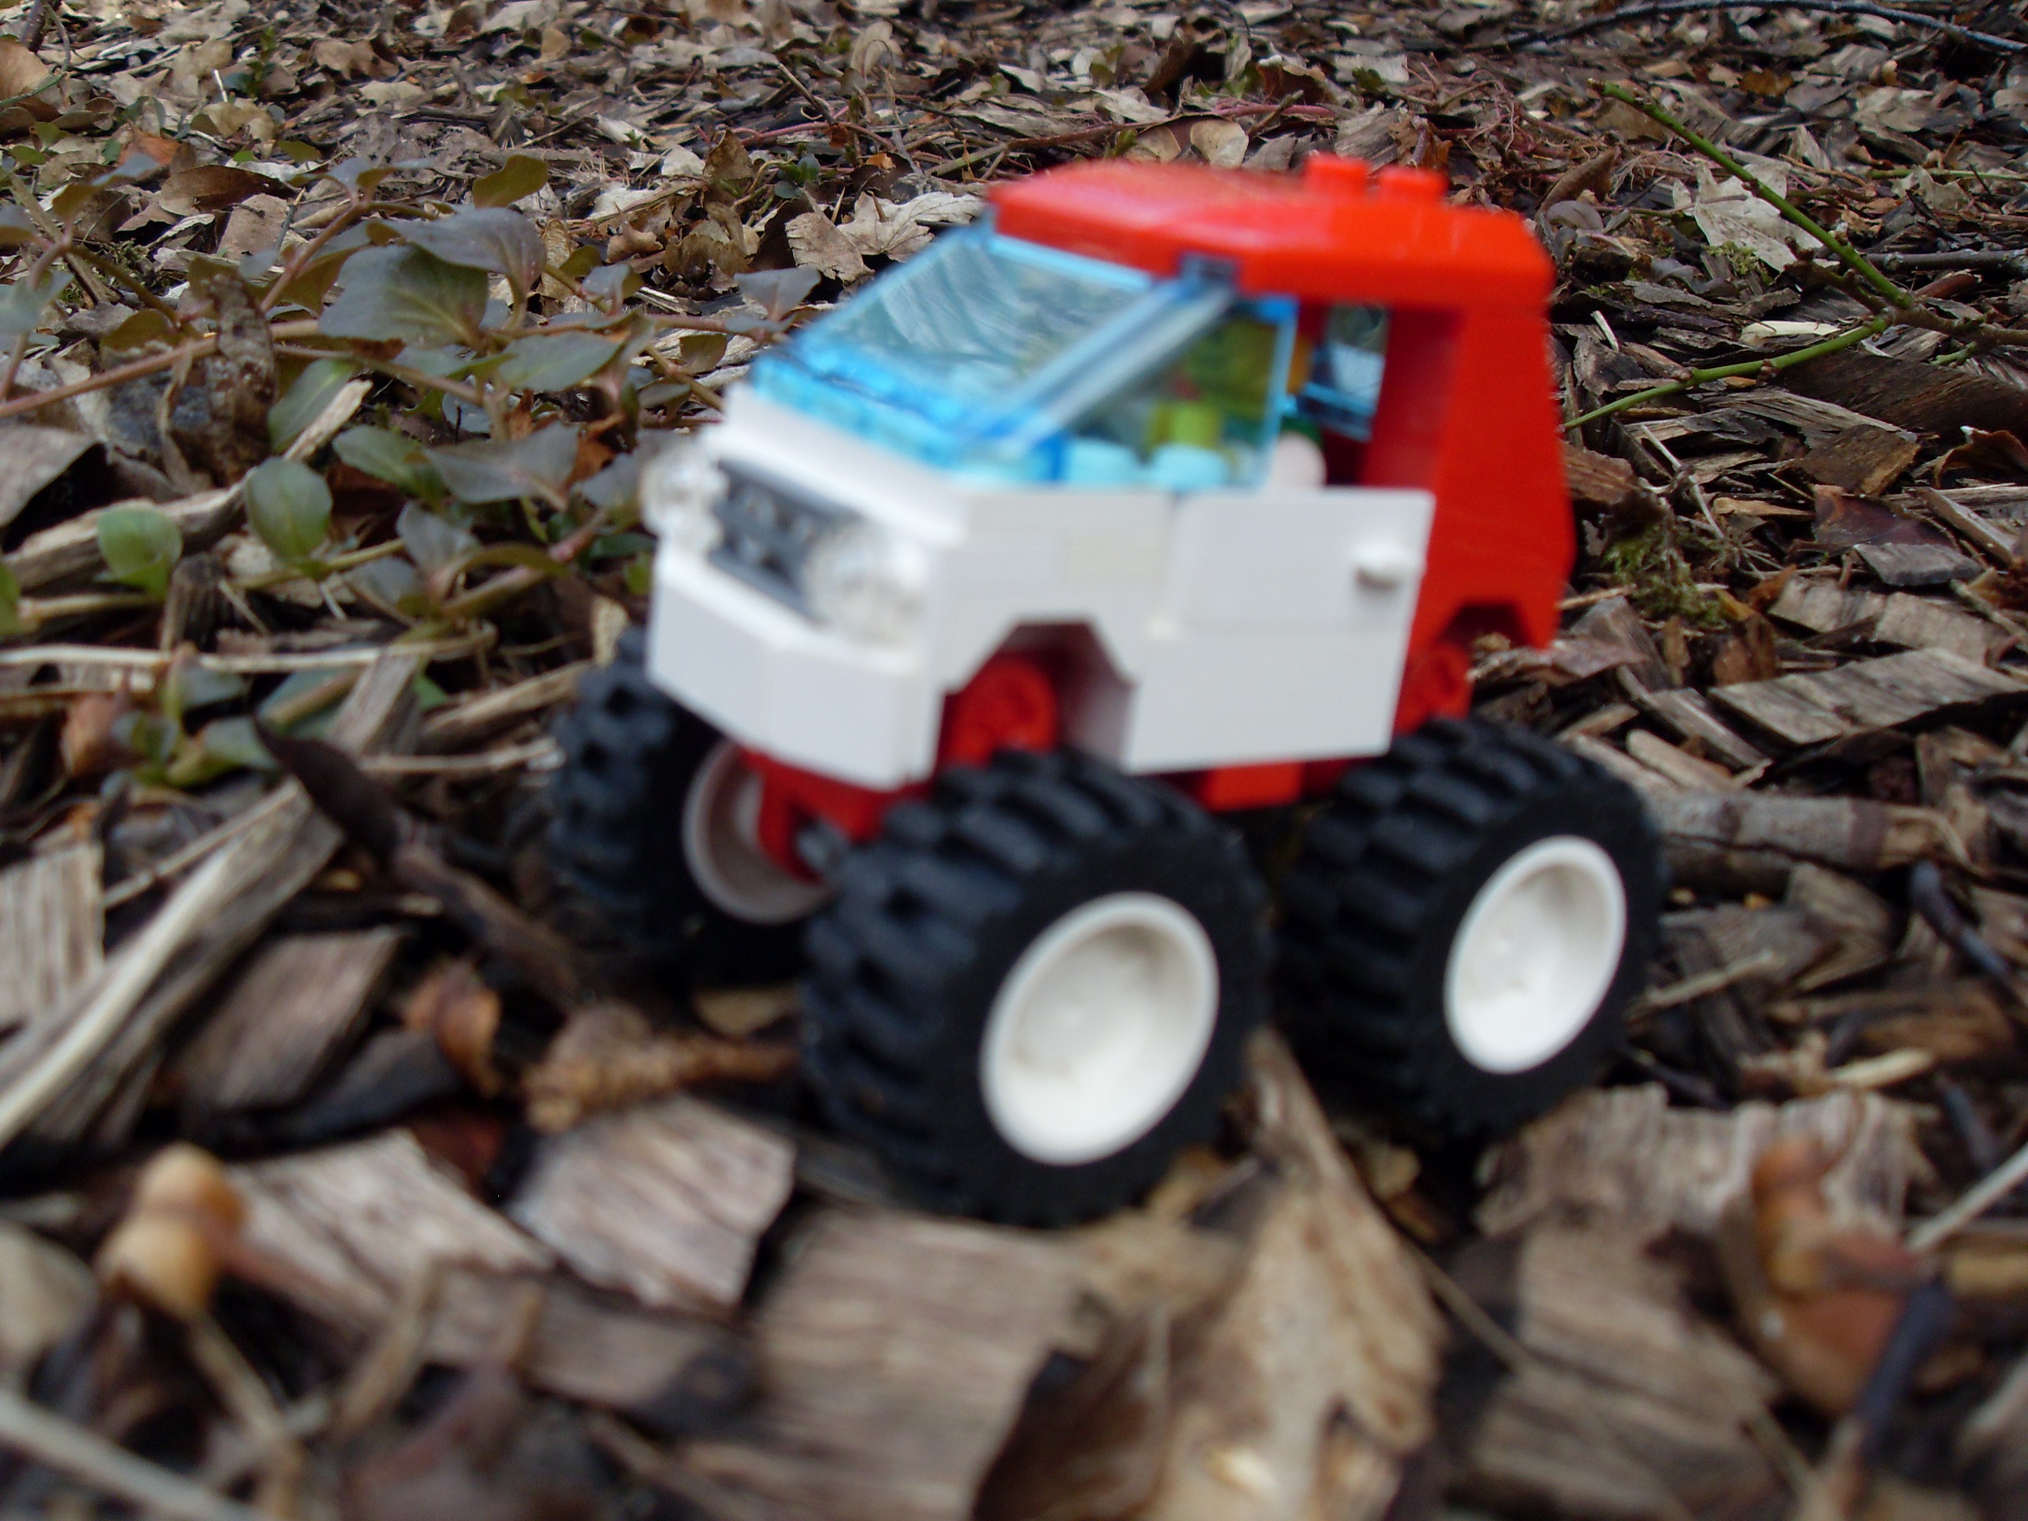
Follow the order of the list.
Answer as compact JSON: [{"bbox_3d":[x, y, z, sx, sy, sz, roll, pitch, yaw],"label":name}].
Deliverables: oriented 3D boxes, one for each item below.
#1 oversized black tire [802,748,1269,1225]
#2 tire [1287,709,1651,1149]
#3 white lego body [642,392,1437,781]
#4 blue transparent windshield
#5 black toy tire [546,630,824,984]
[{"bbox_3d":[0.002,0.015,0.141,0.030,0.030,0.014,-5,21,-34],"label":"oversized black tire"},{"bbox_3d":[0.035,0.012,0.164,0.030,0.030,0.014,-5,21,-34],"label":"tire"},{"bbox_3d":[0.001,-0.013,0.156,0.046,0.020,0.033,-5,21,-34],"label":"white lego body"},{"bbox_3d":[-0.001,-0.028,0.149,0.024,0.013,0.032,-5,21,-34],"label":"blue transparent windshield"},{"bbox_3d":[-0.021,0.002,0.174,0.030,0.030,0.014,-5,21,-34],"label":"black toy tire"}]

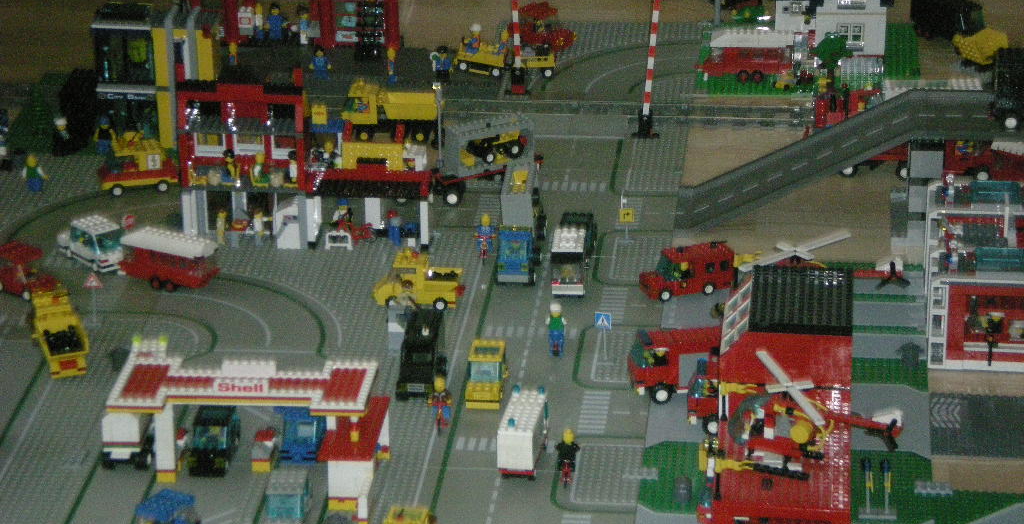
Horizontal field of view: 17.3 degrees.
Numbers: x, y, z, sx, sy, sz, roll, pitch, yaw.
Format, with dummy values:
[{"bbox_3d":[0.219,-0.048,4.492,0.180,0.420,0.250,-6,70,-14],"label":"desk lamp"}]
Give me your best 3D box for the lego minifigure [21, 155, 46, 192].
[{"bbox_3d":[-0.517,-0.097,3.653,0.027,0.040,0.016,-10,24,-23],"label":"lego minifigure"}]

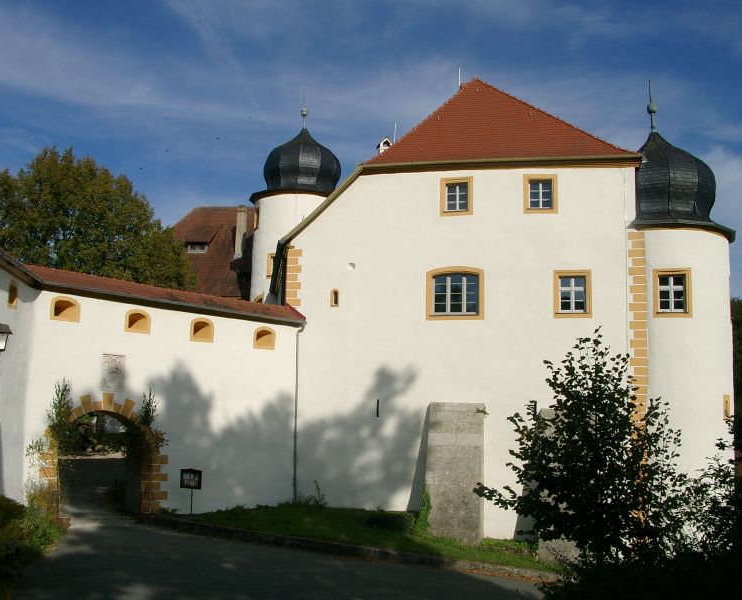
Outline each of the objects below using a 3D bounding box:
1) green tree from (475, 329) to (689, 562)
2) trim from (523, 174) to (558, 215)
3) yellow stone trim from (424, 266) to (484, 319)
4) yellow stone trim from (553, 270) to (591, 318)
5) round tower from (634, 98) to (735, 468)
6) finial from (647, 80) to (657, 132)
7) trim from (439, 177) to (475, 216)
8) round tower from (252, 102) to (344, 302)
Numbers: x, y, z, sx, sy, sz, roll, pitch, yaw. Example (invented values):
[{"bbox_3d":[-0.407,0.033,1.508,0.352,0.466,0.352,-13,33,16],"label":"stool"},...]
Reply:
[{"bbox_3d":[3.498,2.516,12.996,3.400,4.079,3.100,1,-8,0],"label":"green tree"},{"bbox_3d":[6.106,-3.799,28.242,1.200,1.464,0.200,0,-8,10],"label":"trim"},{"bbox_3d":[3.037,-0.228,28.273,2.106,1.937,0.200,0,-8,10],"label":"yellow stone trim"},{"bbox_3d":[7.069,-0.196,27.525,1.290,1.705,0.200,0,-8,10],"label":"yellow stone trim"},{"bbox_3d":[10.774,0.219,29.318,5.300,16.248,5.300,0,-8,10],"label":"round tower"},{"bbox_3d":[10.935,-7.502,30.444,0.368,2.112,0.368,0,-8,10],"label":"finial"},{"bbox_3d":[3.139,-3.777,28.785,1.210,1.515,0.200,0,-8,10],"label":"trim"},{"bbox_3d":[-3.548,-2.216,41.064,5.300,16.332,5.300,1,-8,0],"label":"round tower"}]

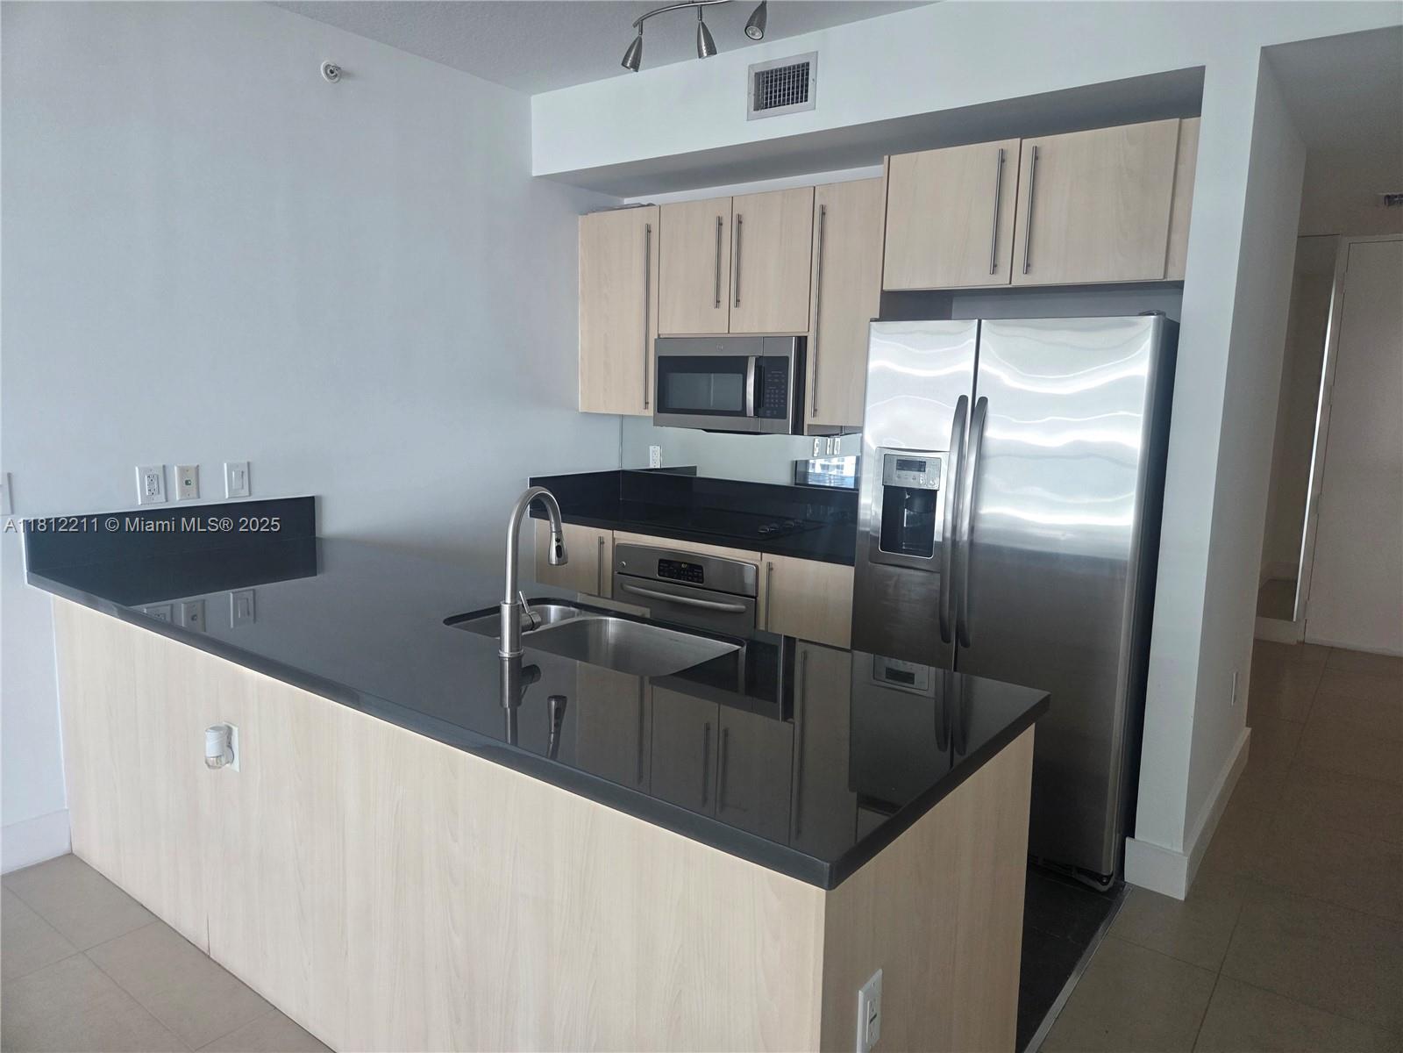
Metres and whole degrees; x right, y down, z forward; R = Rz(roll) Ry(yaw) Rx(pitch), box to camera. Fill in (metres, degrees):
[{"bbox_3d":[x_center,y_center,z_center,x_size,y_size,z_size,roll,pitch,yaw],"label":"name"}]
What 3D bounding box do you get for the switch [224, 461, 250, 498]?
[{"bbox_3d":[-1.627,-0.162,3.272,0.010,0.124,0.085,8,10,36],"label":"switch"}]

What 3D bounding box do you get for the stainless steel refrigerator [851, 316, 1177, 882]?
[{"bbox_3d":[1.104,0.180,3.308,0.911,1.762,0.741,8,10,36],"label":"stainless steel refrigerator"}]

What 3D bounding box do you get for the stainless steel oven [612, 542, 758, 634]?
[{"bbox_3d":[0.060,0.443,4.144,0.759,0.715,0.600,8,10,36],"label":"stainless steel oven"}]

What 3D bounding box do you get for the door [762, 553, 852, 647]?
[{"bbox_3d":[0.398,0.499,3.590,0.424,0.750,0.050,8,10,36],"label":"door"}]

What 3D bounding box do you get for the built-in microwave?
[{"bbox_3d":[0.196,-0.634,4.183,0.748,0.405,0.420,8,10,36],"label":"built-in microwave"}]

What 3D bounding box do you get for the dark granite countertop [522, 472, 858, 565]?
[{"bbox_3d":[0.077,-0.074,4.142,1.741,0.192,0.636,8,10,36],"label":"dark granite countertop"}]

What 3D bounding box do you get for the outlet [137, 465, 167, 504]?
[{"bbox_3d":[-1.795,-0.136,3.047,0.009,0.124,0.085,8,10,36],"label":"outlet"}]

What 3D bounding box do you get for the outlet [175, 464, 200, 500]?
[{"bbox_3d":[-1.729,-0.147,3.137,0.008,0.115,0.073,8,10,36],"label":"outlet"}]

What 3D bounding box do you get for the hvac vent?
[{"bbox_3d":[0.291,-1.607,3.411,0.292,0.198,0.020,8,10,36],"label":"hvac vent"}]

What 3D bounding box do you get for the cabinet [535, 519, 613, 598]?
[{"bbox_3d":[-0.425,0.359,4.574,0.501,0.800,0.614,8,10,36],"label":"cabinet"}]

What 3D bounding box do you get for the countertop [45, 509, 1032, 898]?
[{"bbox_3d":[-0.650,0.179,2.346,2.738,0.198,0.923,8,10,36],"label":"countertop"}]

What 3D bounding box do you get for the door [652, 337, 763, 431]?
[{"bbox_3d":[0.021,-0.616,4.029,0.579,0.392,0.065,8,10,36],"label":"door"}]

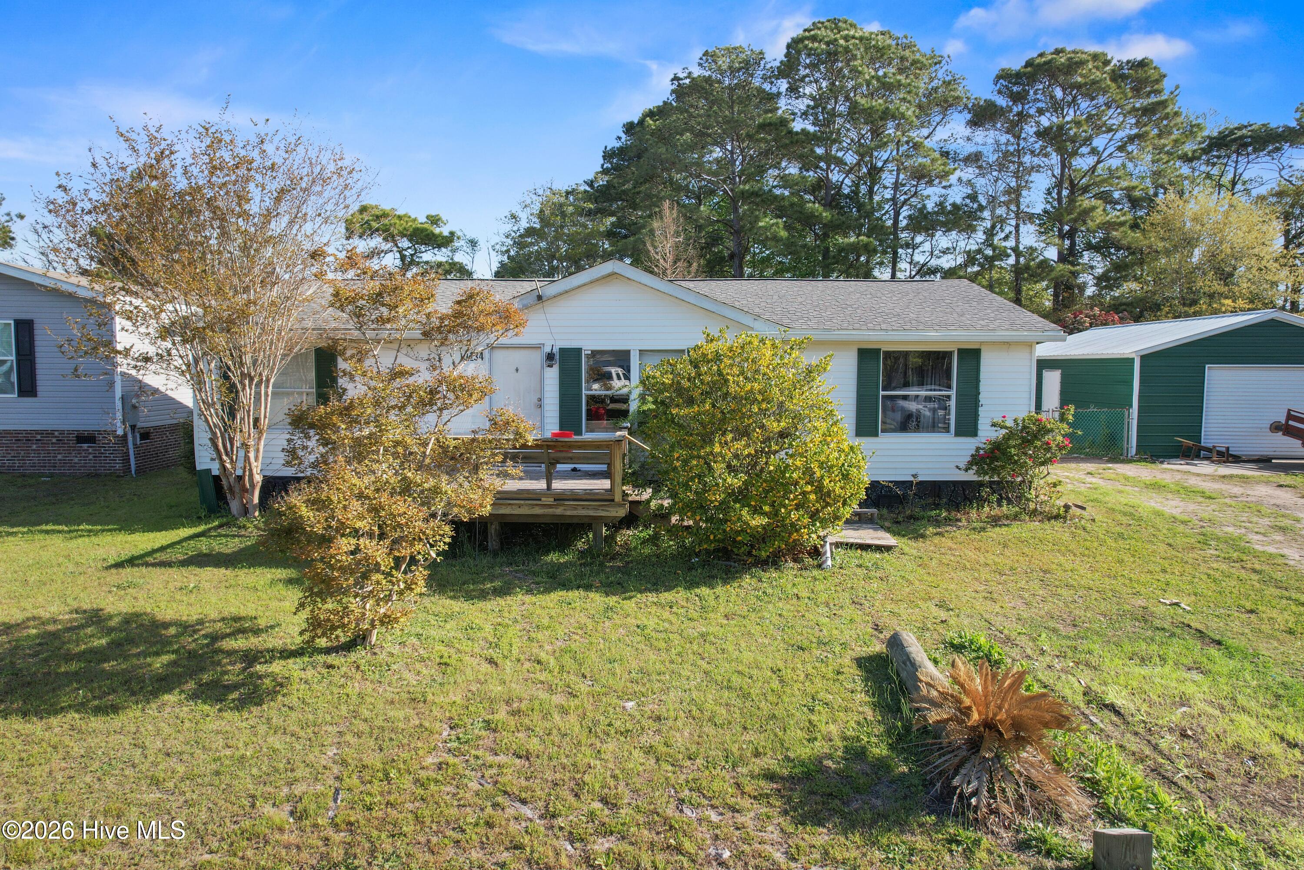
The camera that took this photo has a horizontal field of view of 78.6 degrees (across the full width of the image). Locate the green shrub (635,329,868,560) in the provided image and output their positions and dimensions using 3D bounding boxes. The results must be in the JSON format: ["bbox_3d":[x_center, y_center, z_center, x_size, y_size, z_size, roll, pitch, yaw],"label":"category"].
[{"bbox_3d":[1.256,-0.007,10.148,2.900,2.710,2.600,0,4,1],"label":"green shrub"}]

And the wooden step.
[{"bbox_3d":[2.460,1.296,10.011,0.990,0.140,1.300,0,4,1],"label":"wooden step"}]

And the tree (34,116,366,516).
[{"bbox_3d":[-6.647,-1.699,11.663,4.930,5.800,4.400,0,4,1],"label":"tree"}]

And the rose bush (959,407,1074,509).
[{"bbox_3d":[5.527,0.422,12.037,1.680,1.630,1.400,0,4,1],"label":"rose bush"}]

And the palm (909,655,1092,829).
[{"bbox_3d":[1.799,1.456,4.172,0.930,0.630,1.000,0,4,1],"label":"palm"}]

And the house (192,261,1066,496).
[{"bbox_3d":[-0.587,-1.179,16.676,14.110,4.120,8.400,0,4,1],"label":"house"}]

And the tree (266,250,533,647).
[{"bbox_3d":[-1.959,0.088,6.142,2.070,3.050,1.850,0,4,1],"label":"tree"}]

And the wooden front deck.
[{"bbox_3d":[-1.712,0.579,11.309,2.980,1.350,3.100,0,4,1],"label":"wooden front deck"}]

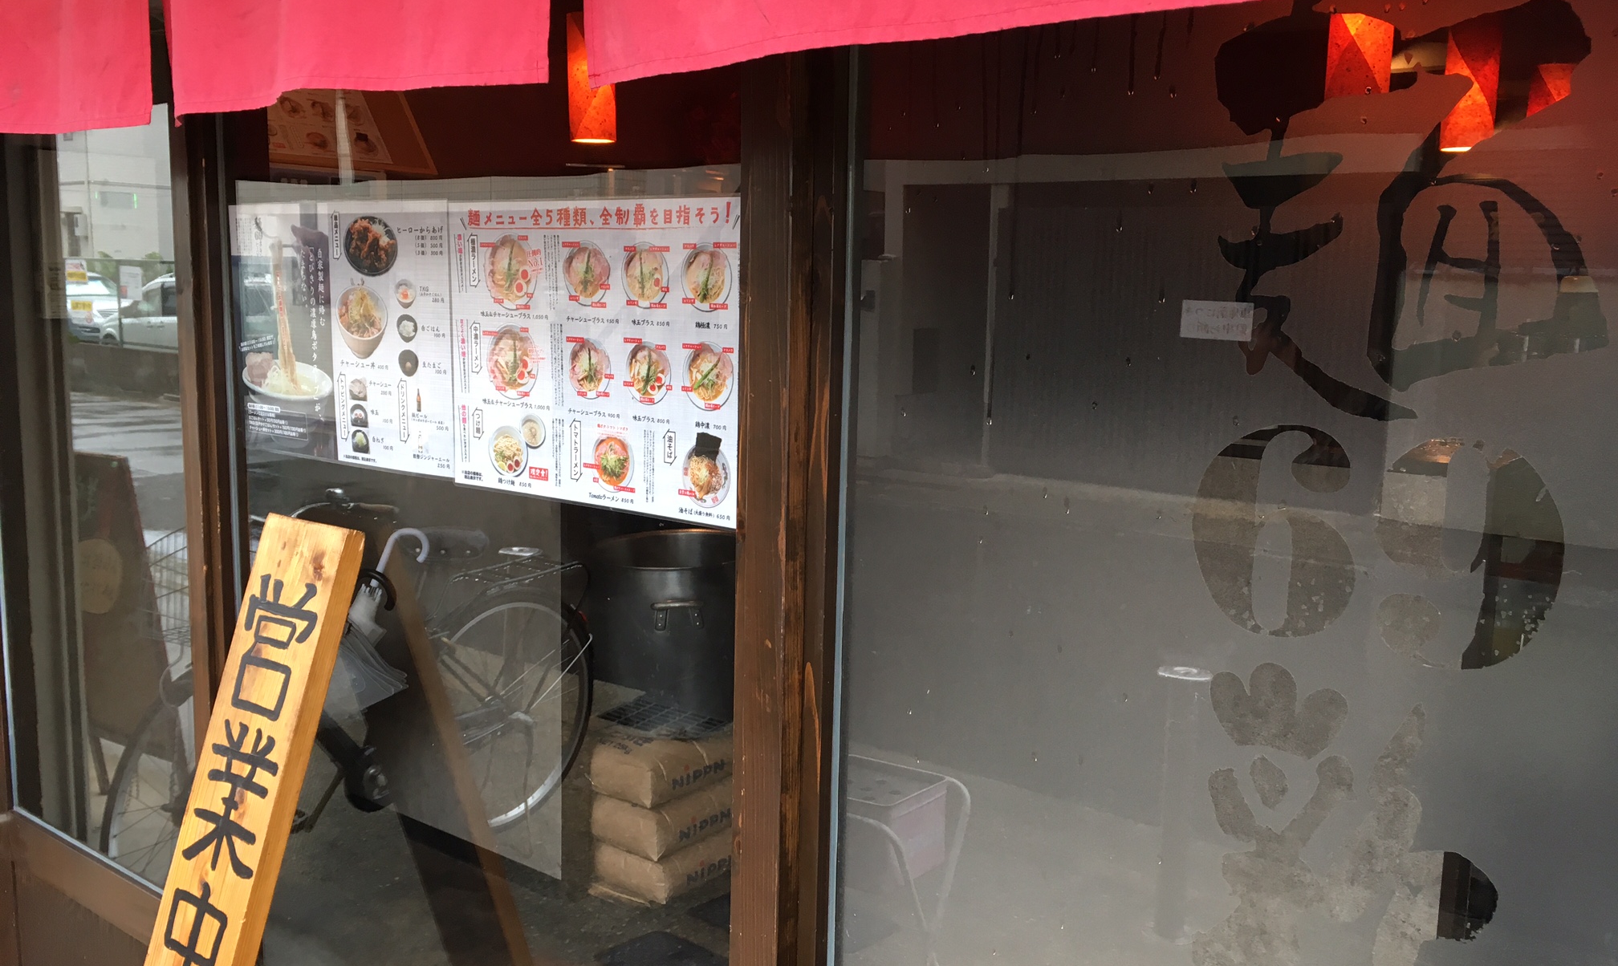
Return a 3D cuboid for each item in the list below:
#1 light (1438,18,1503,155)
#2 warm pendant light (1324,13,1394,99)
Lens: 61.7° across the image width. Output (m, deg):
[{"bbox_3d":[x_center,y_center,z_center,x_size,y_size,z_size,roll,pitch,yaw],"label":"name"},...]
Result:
[{"bbox_3d":[1.572,-0.954,3.211,0.114,0.330,0.114,8,10,37],"label":"light"},{"bbox_3d":[1.062,-0.876,2.600,0.114,0.330,0.114,8,10,37],"label":"warm pendant light"}]

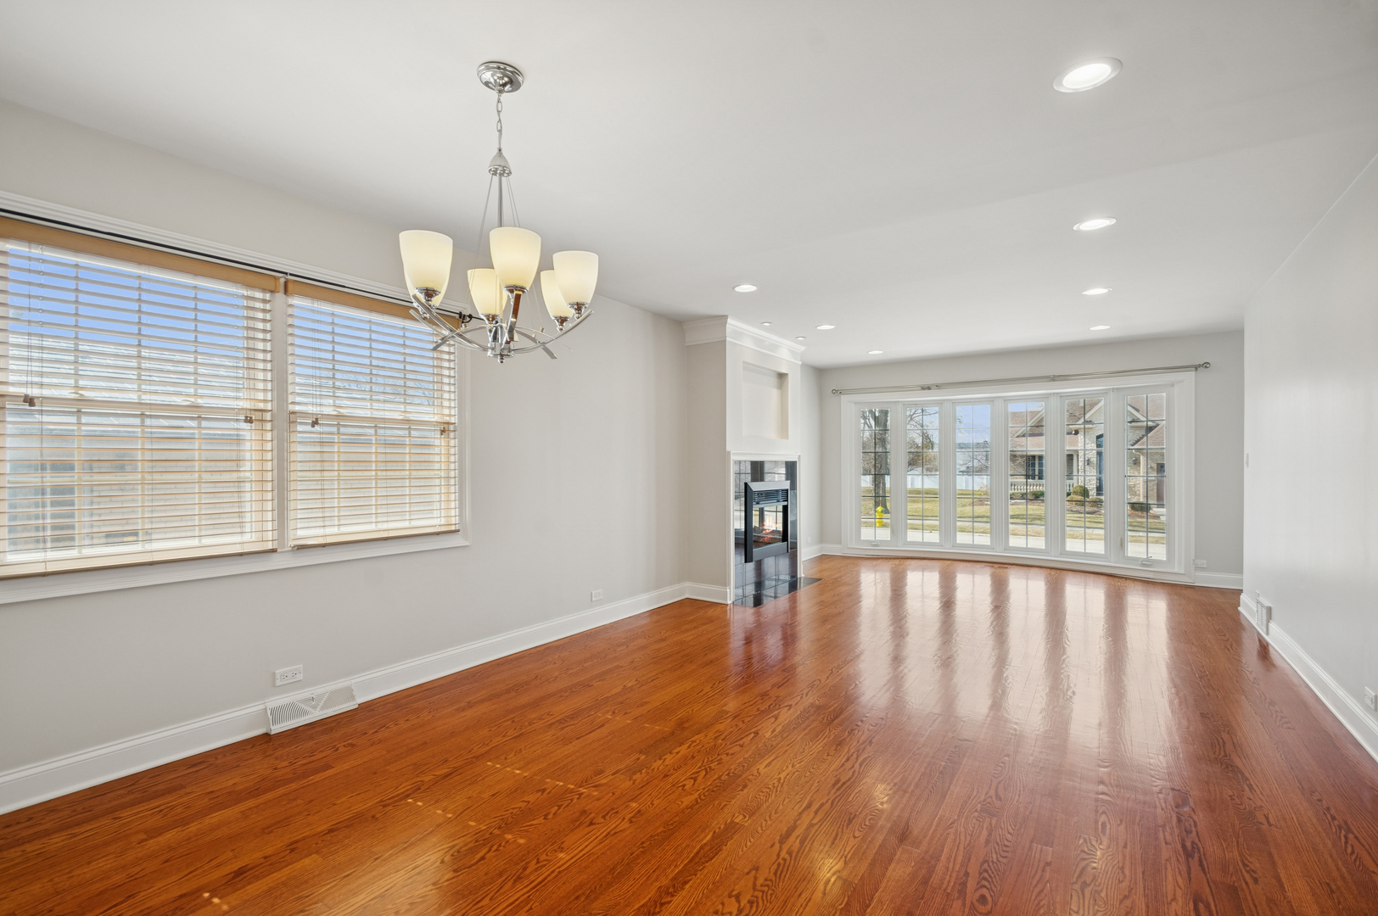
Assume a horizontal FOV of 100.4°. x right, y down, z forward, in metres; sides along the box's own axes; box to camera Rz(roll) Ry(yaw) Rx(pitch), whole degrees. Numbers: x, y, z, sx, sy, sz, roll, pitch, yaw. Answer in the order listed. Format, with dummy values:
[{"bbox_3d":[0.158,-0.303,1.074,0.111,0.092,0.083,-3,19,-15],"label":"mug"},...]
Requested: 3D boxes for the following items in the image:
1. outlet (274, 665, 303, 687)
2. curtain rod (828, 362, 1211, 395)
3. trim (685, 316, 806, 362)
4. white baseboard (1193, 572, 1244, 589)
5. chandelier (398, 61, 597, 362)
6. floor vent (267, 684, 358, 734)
[{"bbox_3d":[-1.883,1.027,2.705,0.010,0.070,0.113,0,0,37],"label":"outlet"},{"bbox_3d":[3.470,-0.882,6.560,3.763,0.068,0.085,0,0,32],"label":"curtain rod"},{"bbox_3d":[0.629,-1.114,5.701,0.485,0.195,1.660,0,0,37],"label":"trim"},{"bbox_3d":[5.225,1.203,5.645,0.370,0.145,0.020,0,0,32],"label":"white baseboard"},{"bbox_3d":[-0.631,-0.795,1.920,0.620,0.948,0.660,0,0,37],"label":"chandelier"},{"bbox_3d":[-1.806,1.197,2.761,0.056,0.116,0.378,0,0,37],"label":"floor vent"}]

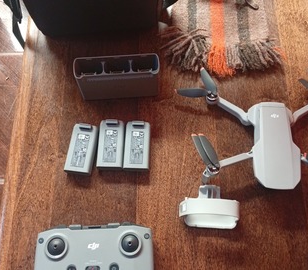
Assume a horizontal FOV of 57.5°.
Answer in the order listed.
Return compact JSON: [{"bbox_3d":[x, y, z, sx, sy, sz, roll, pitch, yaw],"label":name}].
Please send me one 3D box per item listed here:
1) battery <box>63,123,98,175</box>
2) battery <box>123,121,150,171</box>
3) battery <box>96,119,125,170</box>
[{"bbox_3d":[-0.113,0.022,0.448,0.038,0.021,0.078,5,70,2],"label":"battery"},{"bbox_3d":[-0.026,0.018,0.450,0.038,0.021,0.078,1,70,0],"label":"battery"},{"bbox_3d":[-0.068,0.015,0.451,0.038,0.021,0.078,1,70,0],"label":"battery"}]

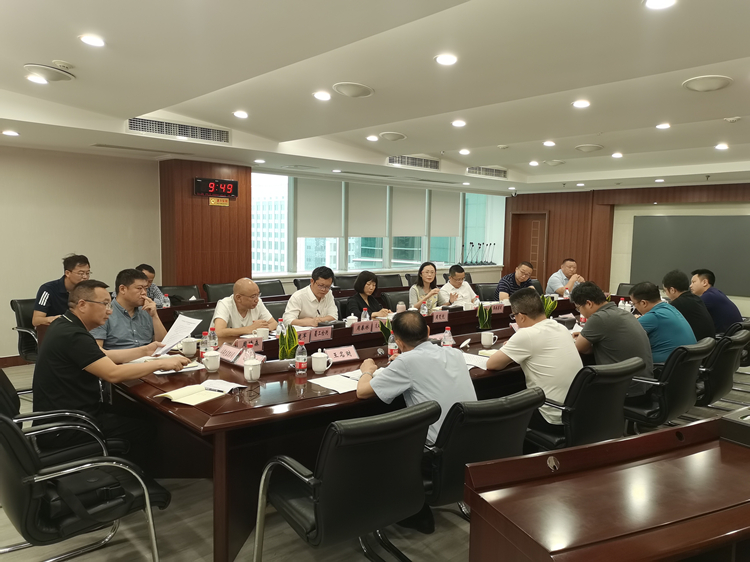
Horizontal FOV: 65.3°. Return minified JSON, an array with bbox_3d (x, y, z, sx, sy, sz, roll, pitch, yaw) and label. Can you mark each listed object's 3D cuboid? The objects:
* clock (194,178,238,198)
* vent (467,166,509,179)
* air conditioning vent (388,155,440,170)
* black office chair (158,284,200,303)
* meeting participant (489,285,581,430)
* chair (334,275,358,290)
[{"bbox_3d":[-2.052,-1.211,7.622,0.610,0.220,0.050,-4,6,-43],"label":"clock"},{"bbox_3d":[1.786,-1.718,9.333,1.080,0.145,0.070,-4,6,-43],"label":"vent"},{"bbox_3d":[0.542,-1.645,8.169,1.100,0.150,0.070,-4,6,-43],"label":"air conditioning vent"},{"bbox_3d":[-2.212,0.513,6.870,0.600,0.900,0.640,-3,6,-39],"label":"black office chair"},{"bbox_3d":[0.961,0.669,3.727,0.580,1.260,0.900,-3,6,-37],"label":"meeting participant"},{"bbox_3d":[-0.247,0.397,8.637,0.600,0.880,0.650,-4,6,-42],"label":"chair"}]

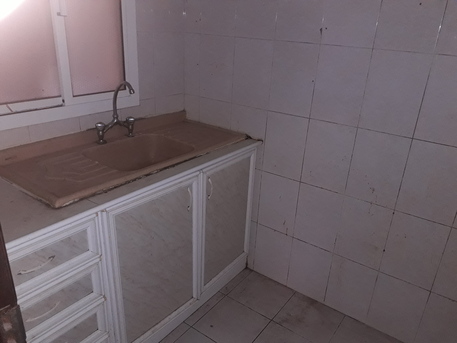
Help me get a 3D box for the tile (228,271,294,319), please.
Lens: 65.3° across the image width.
[{"bbox_3d":[0.203,0.757,2.196,0.320,0.010,0.298,18,27,31],"label":"tile"}]

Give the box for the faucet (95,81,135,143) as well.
[{"bbox_3d":[-0.524,-0.295,1.774,0.180,0.315,0.235,18,27,31],"label":"faucet"}]

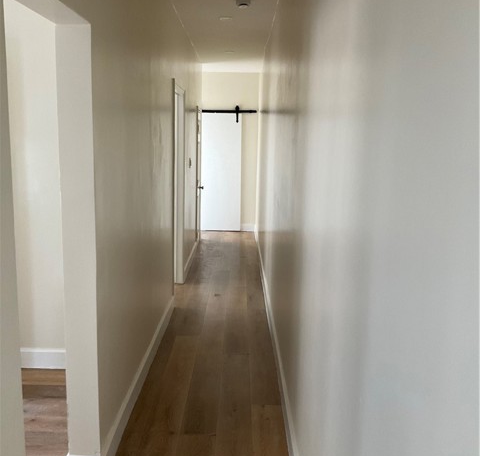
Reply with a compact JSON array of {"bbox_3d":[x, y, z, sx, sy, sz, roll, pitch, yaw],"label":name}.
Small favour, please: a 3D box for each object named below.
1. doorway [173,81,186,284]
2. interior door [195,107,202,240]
[{"bbox_3d":[-0.664,-0.341,5.343,0.140,2.090,0.950,1,9,0],"label":"doorway"},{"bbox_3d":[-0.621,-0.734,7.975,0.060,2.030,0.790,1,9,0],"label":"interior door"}]

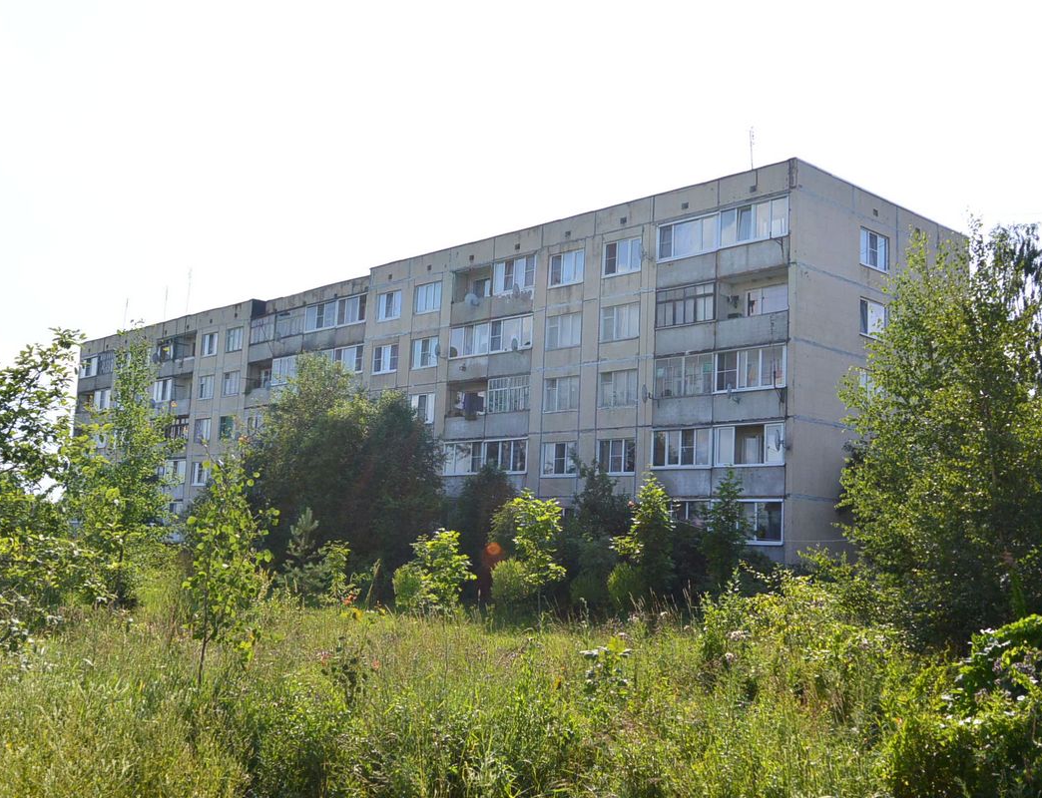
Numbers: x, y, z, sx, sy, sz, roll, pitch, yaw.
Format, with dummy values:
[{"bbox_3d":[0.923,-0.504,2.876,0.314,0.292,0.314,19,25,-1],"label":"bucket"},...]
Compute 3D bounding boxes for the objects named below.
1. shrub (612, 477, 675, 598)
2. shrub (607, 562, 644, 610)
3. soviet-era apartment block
[{"bbox_3d":[3.026,3.566,29.285,1.618,3.195,1.538,2,-8,6],"label":"shrub"},{"bbox_3d":[2.524,4.613,28.412,0.904,1.300,0.904,2,-8,5],"label":"shrub"},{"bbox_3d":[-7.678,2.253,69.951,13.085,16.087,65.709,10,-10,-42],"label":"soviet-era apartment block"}]

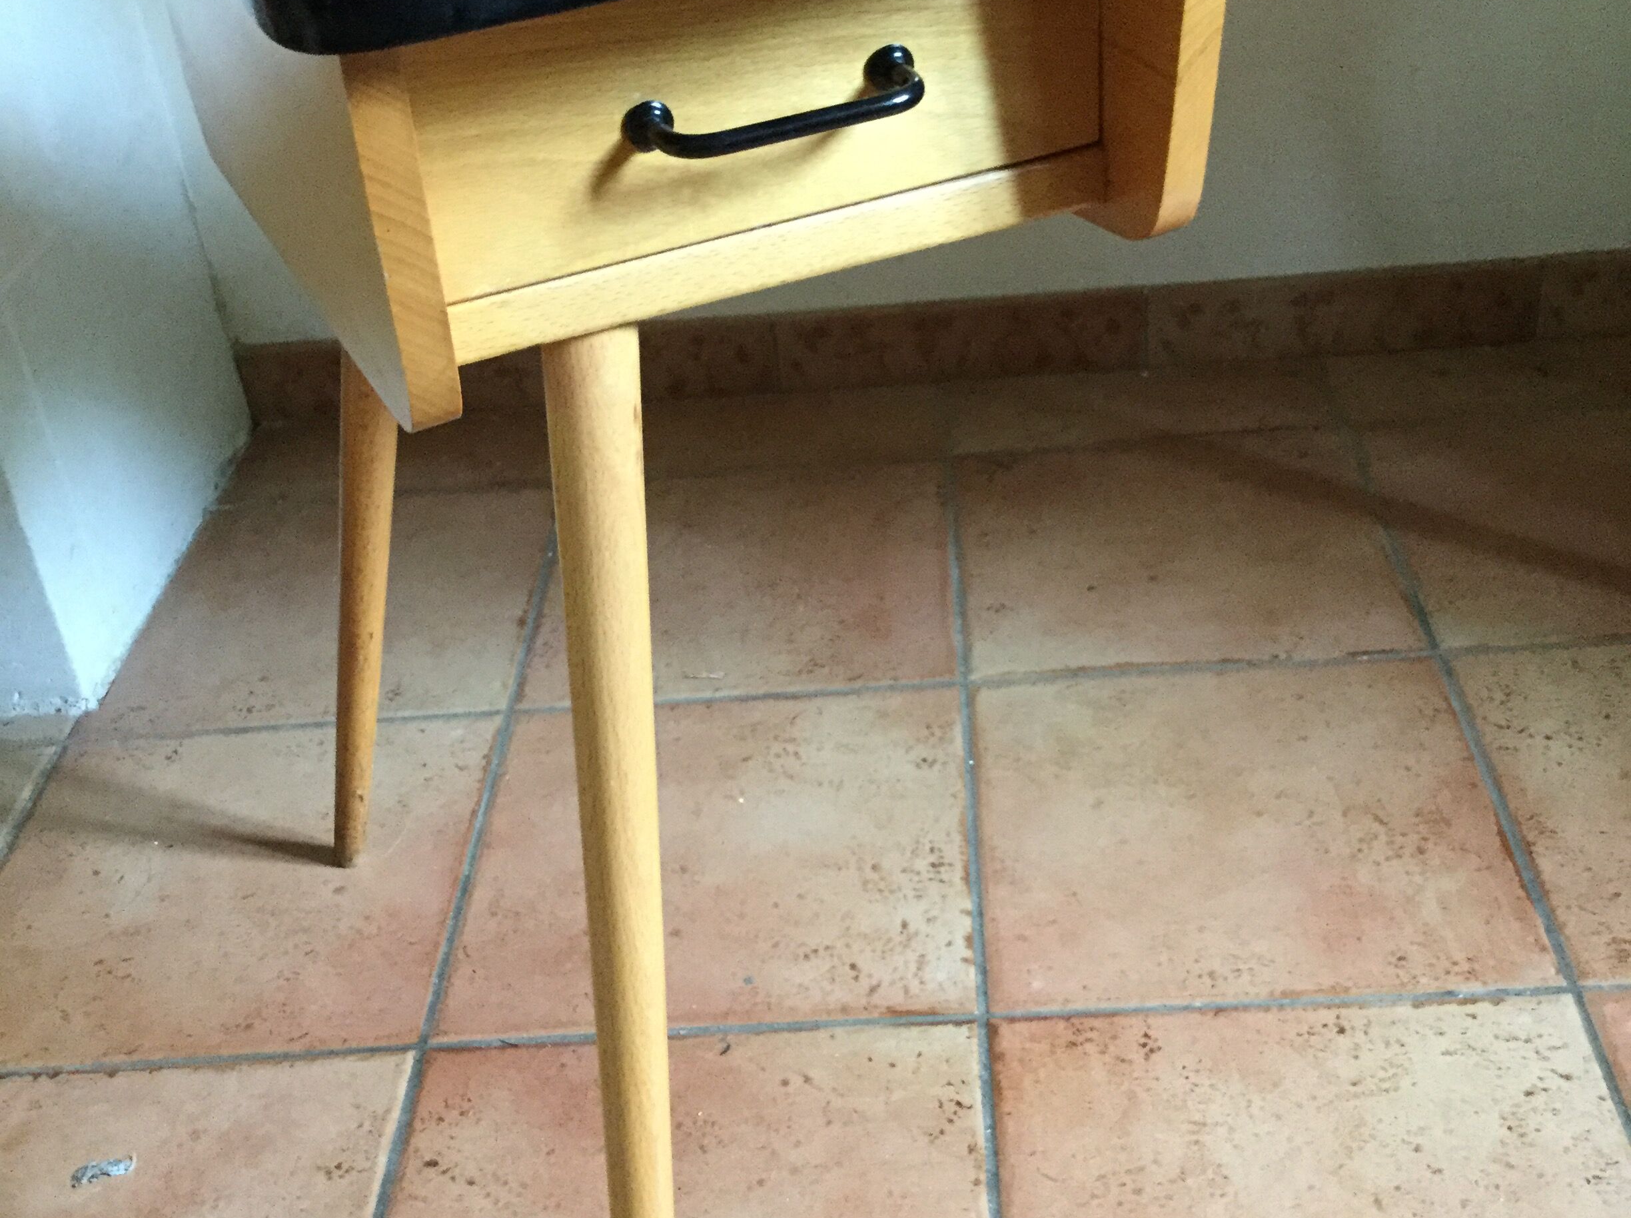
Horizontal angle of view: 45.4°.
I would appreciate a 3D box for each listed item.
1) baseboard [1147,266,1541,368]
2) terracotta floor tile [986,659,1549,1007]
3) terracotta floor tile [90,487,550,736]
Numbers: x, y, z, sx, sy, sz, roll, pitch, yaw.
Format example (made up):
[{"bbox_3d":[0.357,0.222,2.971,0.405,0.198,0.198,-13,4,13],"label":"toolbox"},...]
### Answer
[{"bbox_3d":[0.485,-0.275,1.798,0.349,0.085,0.011,-4,34,4],"label":"baseboard"},{"bbox_3d":[0.277,0.143,1.293,0.336,0.012,0.332,-4,34,4],"label":"terracotta floor tile"},{"bbox_3d":[-0.393,-0.001,1.625,0.330,0.012,0.332,-4,34,4],"label":"terracotta floor tile"}]

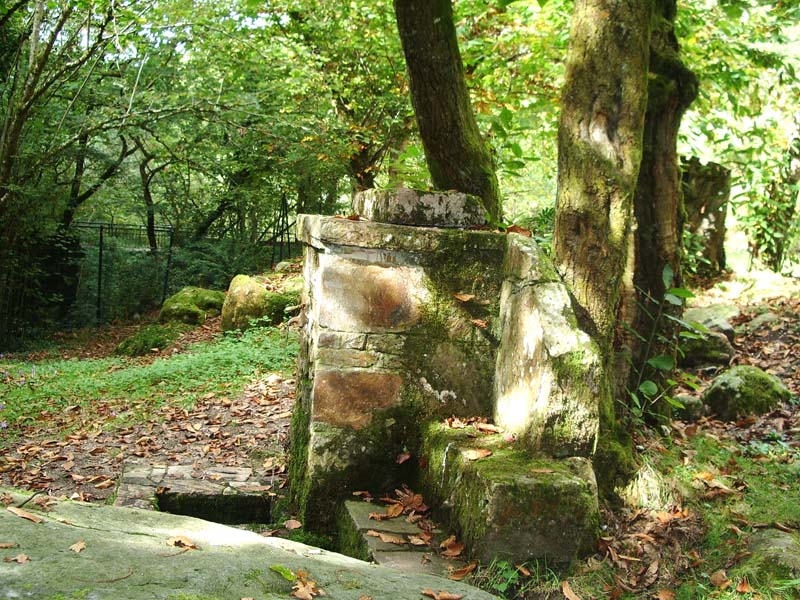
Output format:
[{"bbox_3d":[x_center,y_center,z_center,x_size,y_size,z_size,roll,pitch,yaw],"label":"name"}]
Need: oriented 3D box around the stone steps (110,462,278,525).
[{"bbox_3d":[-0.997,0.971,4.612,0.760,0.170,0.590,2,6,-8],"label":"stone steps"}]

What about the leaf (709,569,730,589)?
[{"bbox_3d":[1.246,1.087,3.696,0.083,0.045,0.090,4,6,19],"label":"leaf"}]

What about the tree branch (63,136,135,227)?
[{"bbox_3d":[-4.310,-1.688,13.500,1.030,1.330,0.500,1,6,-18],"label":"tree branch"}]

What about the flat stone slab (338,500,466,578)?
[{"bbox_3d":[-0.003,1.068,4.179,0.380,0.170,0.800,1,6,-15],"label":"flat stone slab"}]

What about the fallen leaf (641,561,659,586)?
[{"bbox_3d":[1.000,1.096,3.796,0.075,0.055,0.130,4,6,15],"label":"fallen leaf"}]

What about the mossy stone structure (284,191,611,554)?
[{"bbox_3d":[0.155,0.296,4.565,1.200,1.600,1.270,1,6,-15],"label":"mossy stone structure"}]

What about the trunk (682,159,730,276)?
[{"bbox_3d":[3.844,-1.070,12.000,0.620,1.470,0.580,4,6,18],"label":"trunk"}]

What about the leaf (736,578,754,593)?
[{"bbox_3d":[1.326,1.096,3.637,0.068,0.035,0.065,4,6,19],"label":"leaf"}]

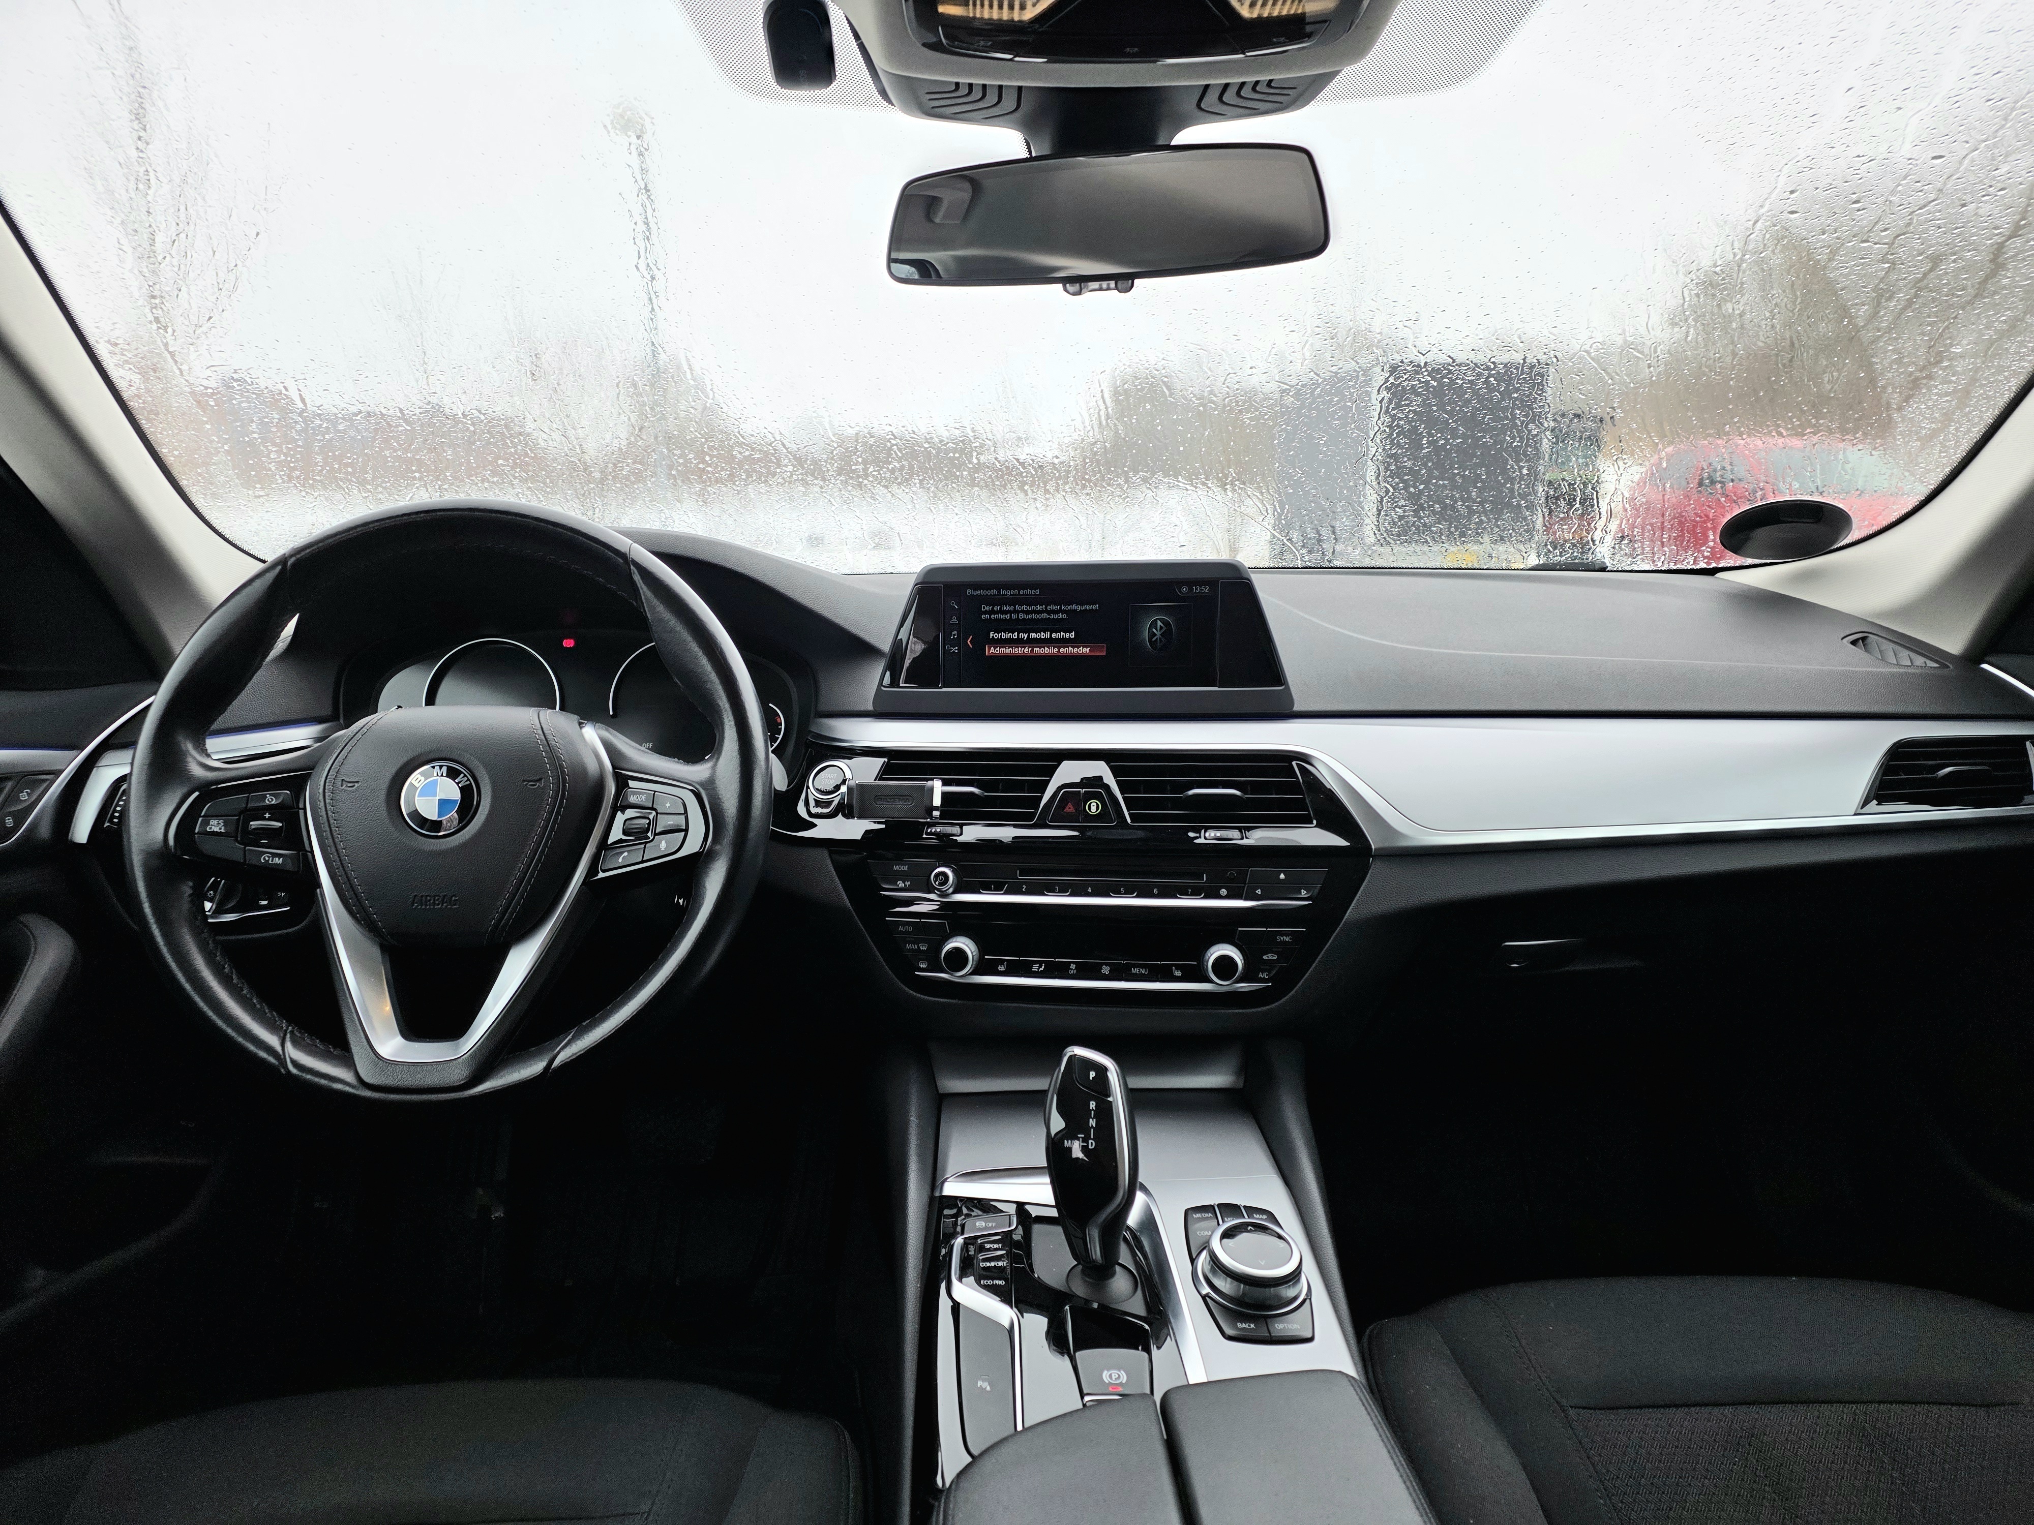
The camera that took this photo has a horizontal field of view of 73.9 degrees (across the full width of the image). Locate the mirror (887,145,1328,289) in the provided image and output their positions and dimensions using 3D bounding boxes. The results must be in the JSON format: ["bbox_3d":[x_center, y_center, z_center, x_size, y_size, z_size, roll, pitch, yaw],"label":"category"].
[{"bbox_3d":[0.052,-0.308,0.765,0.245,0.064,0.040,1,15,14],"label":"mirror"}]

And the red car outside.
[{"bbox_3d":[7.300,-2.271,12.705,1.690,1.480,3.900,0,12,-2],"label":"red car outside"}]

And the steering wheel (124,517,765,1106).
[{"bbox_3d":[-0.336,0.018,0.830,0.375,0.375,0.085,-1,-15,-4],"label":"steering wheel"}]

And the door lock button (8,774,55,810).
[{"bbox_3d":[-0.680,0.021,0.930,0.008,0.020,0.028,0,11,31],"label":"door lock button"}]

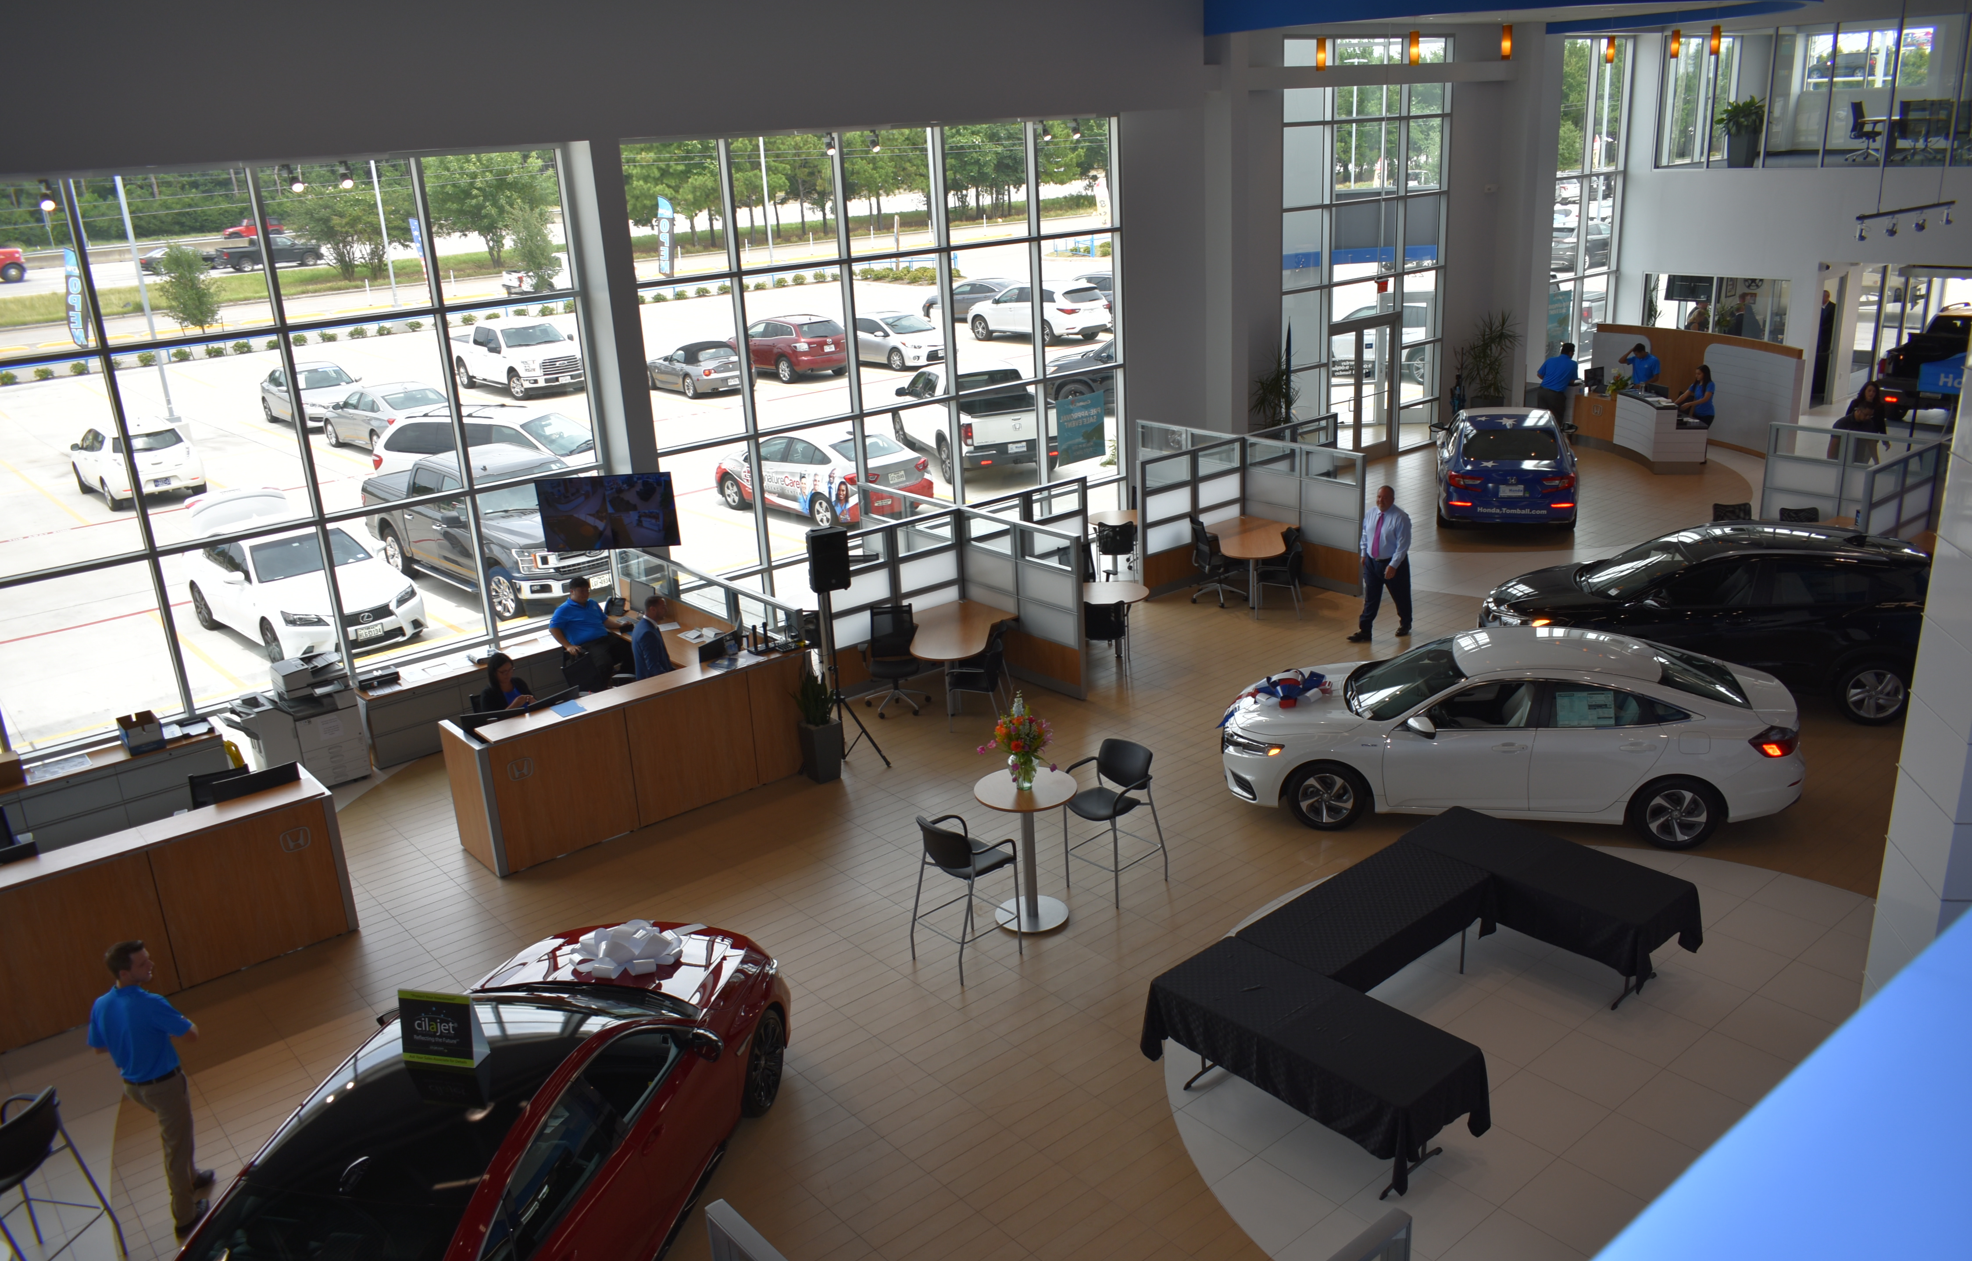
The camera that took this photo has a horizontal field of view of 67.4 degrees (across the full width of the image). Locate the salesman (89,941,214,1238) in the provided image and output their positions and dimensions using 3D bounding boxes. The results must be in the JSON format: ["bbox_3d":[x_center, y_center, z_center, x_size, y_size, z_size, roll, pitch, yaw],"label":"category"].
[{"bbox_3d":[-4.606,2.510,8.265,0.560,1.740,0.440,-2,19,4],"label":"salesman"}]

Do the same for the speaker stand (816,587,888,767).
[{"bbox_3d":[-1.400,0.424,14.311,0.840,1.760,0.770,-3,18,2],"label":"speaker stand"}]

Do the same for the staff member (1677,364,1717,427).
[{"bbox_3d":[11.646,-3.514,24.199,0.560,1.620,0.460,-6,18,-8],"label":"staff member"}]

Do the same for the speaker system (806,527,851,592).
[{"bbox_3d":[-1.461,-0.655,13.566,0.345,0.540,0.290,-10,20,-19],"label":"speaker system"}]

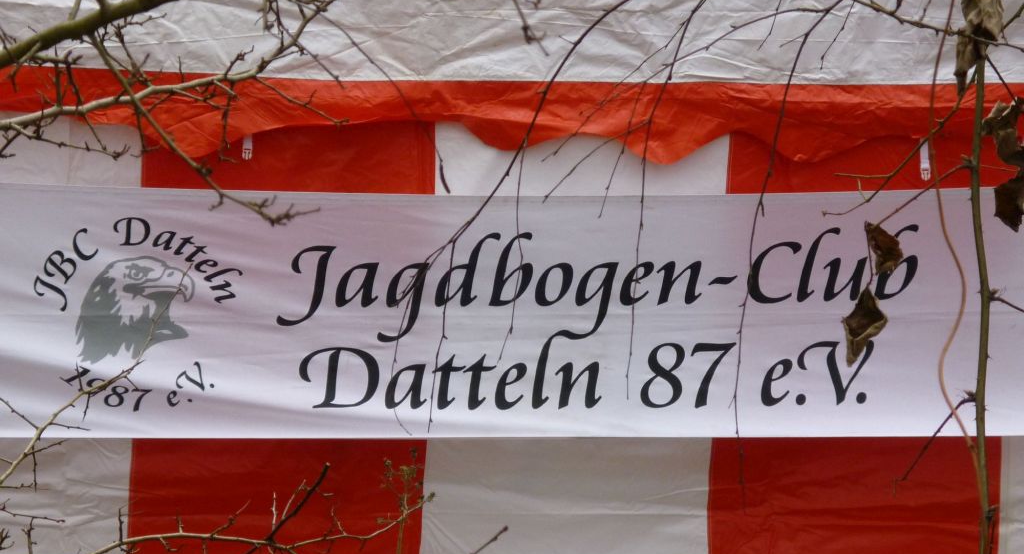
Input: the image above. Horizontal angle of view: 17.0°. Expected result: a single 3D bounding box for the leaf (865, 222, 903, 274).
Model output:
[{"bbox_3d":[0.390,-0.031,3.600,0.040,0.054,0.026,0,1,0],"label":"leaf"}]

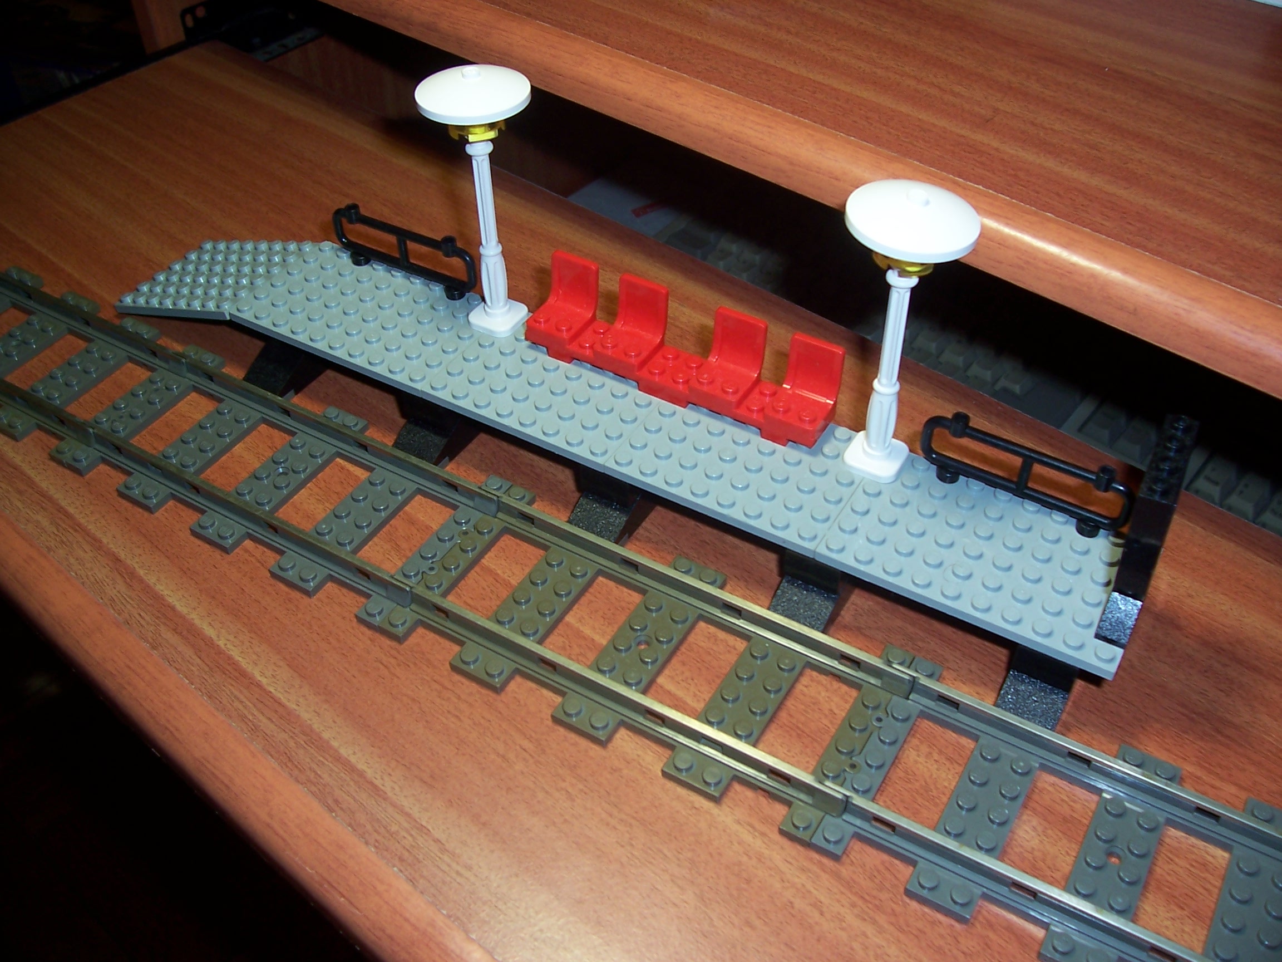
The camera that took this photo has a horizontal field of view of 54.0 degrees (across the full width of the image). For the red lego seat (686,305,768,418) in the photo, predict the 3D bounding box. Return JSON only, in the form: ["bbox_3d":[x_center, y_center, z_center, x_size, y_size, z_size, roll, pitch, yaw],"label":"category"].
[{"bbox_3d":[0.024,-0.034,0.359,0.016,0.025,0.016,22,48,22],"label":"red lego seat"}]

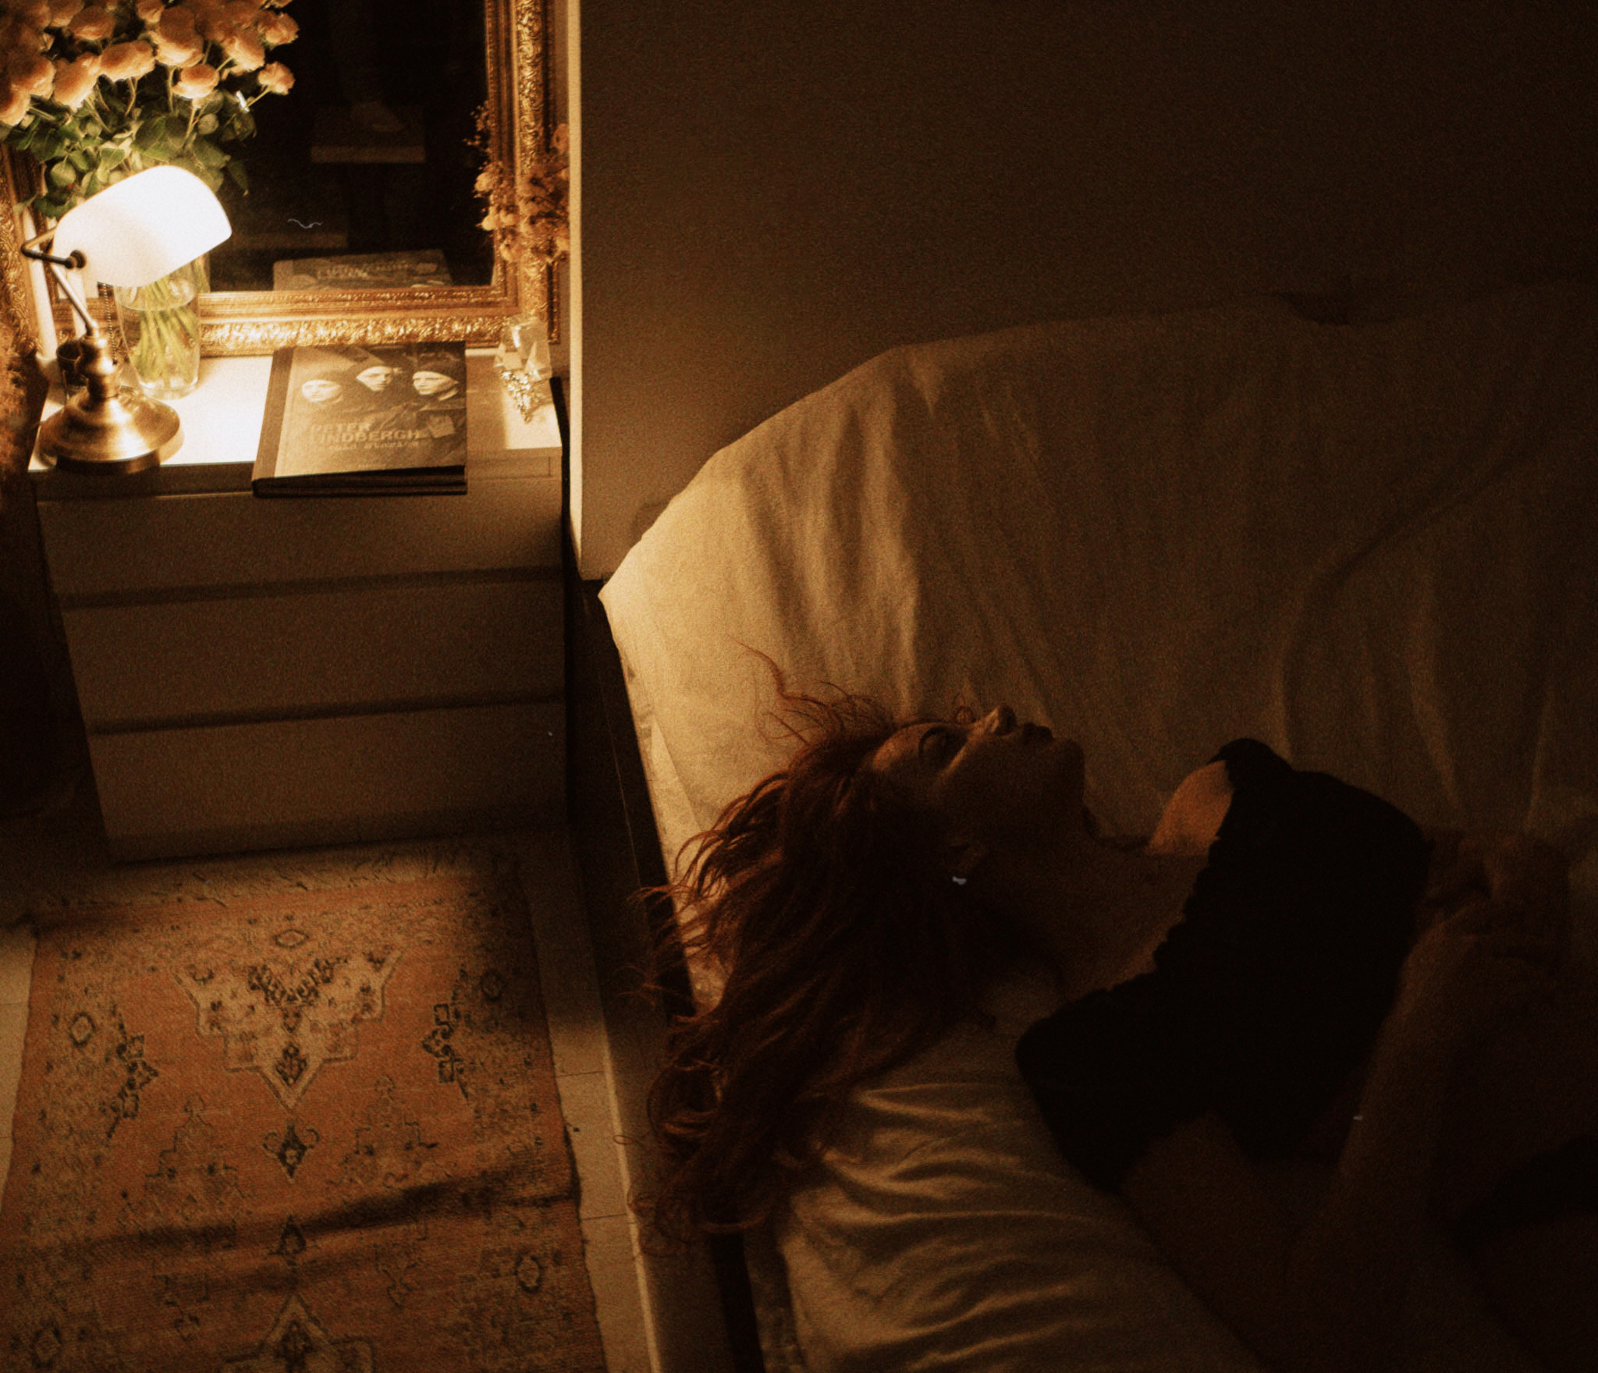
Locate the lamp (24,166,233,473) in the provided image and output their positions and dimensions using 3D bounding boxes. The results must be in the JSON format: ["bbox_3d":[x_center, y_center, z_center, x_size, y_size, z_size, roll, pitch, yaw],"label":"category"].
[{"bbox_3d":[-0.868,-0.466,2.242,0.233,0.344,0.212,12,36,11],"label":"lamp"}]

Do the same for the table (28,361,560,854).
[{"bbox_3d":[-0.710,-0.141,2.674,0.680,0.667,0.391,-4,36,-11],"label":"table"}]

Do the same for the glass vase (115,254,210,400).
[{"bbox_3d":[-0.873,-0.512,2.406,0.119,0.230,0.119,-4,36,-11],"label":"glass vase"}]

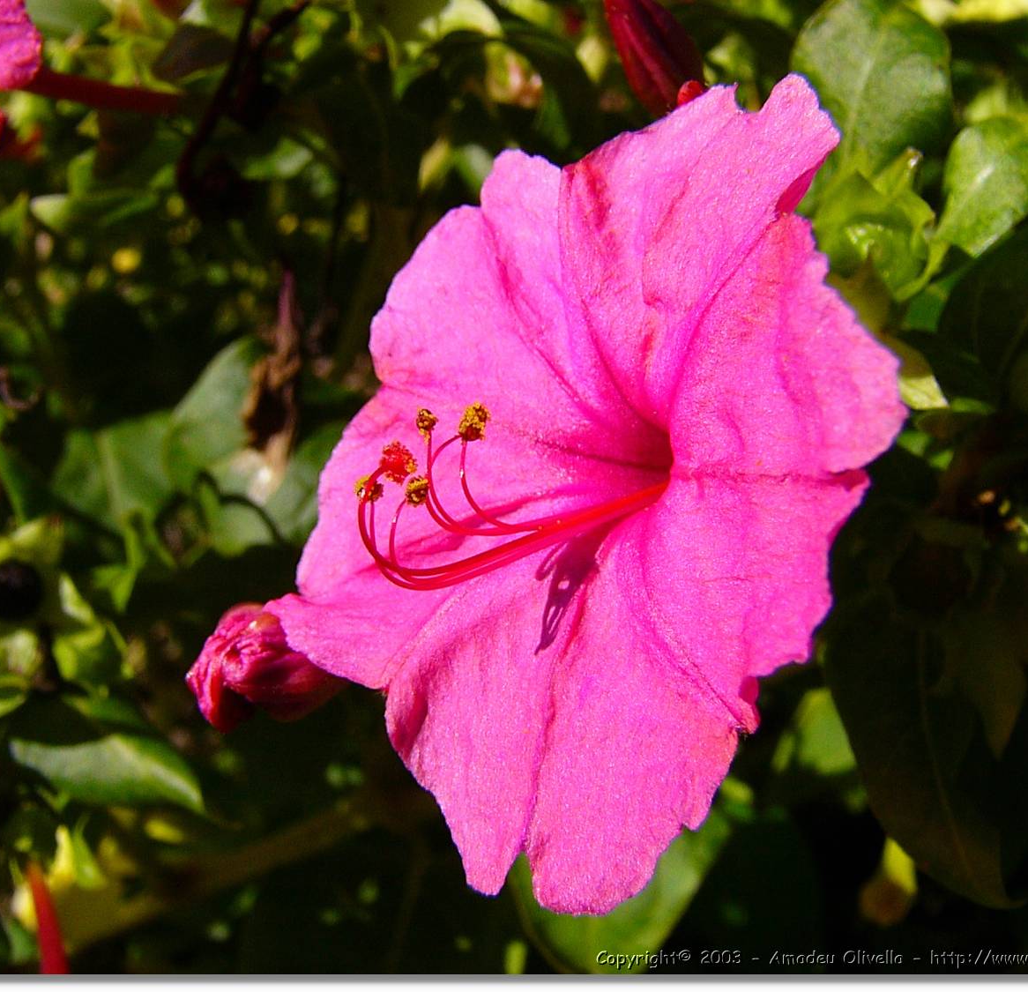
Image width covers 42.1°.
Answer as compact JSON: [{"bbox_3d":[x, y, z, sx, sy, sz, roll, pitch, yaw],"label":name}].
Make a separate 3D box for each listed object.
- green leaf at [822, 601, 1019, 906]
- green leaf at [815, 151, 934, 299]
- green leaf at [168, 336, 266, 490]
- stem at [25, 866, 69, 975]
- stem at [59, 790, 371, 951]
[{"bbox_3d":[0.072,0.045,0.235,0.028,0.056,0.008,-17,-9,-5],"label":"green leaf"},{"bbox_3d":[0.063,-0.048,0.235,0.021,0.025,0.015,11,-6,3],"label":"green leaf"},{"bbox_3d":[-0.069,-0.019,0.310,0.021,0.037,0.006,27,-11,8],"label":"green leaf"},{"bbox_3d":[-0.087,0.079,0.250,0.006,0.022,0.005,-13,-11,-4],"label":"stem"},{"bbox_3d":[-0.064,0.081,0.285,0.074,0.014,0.010,-24,-15,-6],"label":"stem"}]

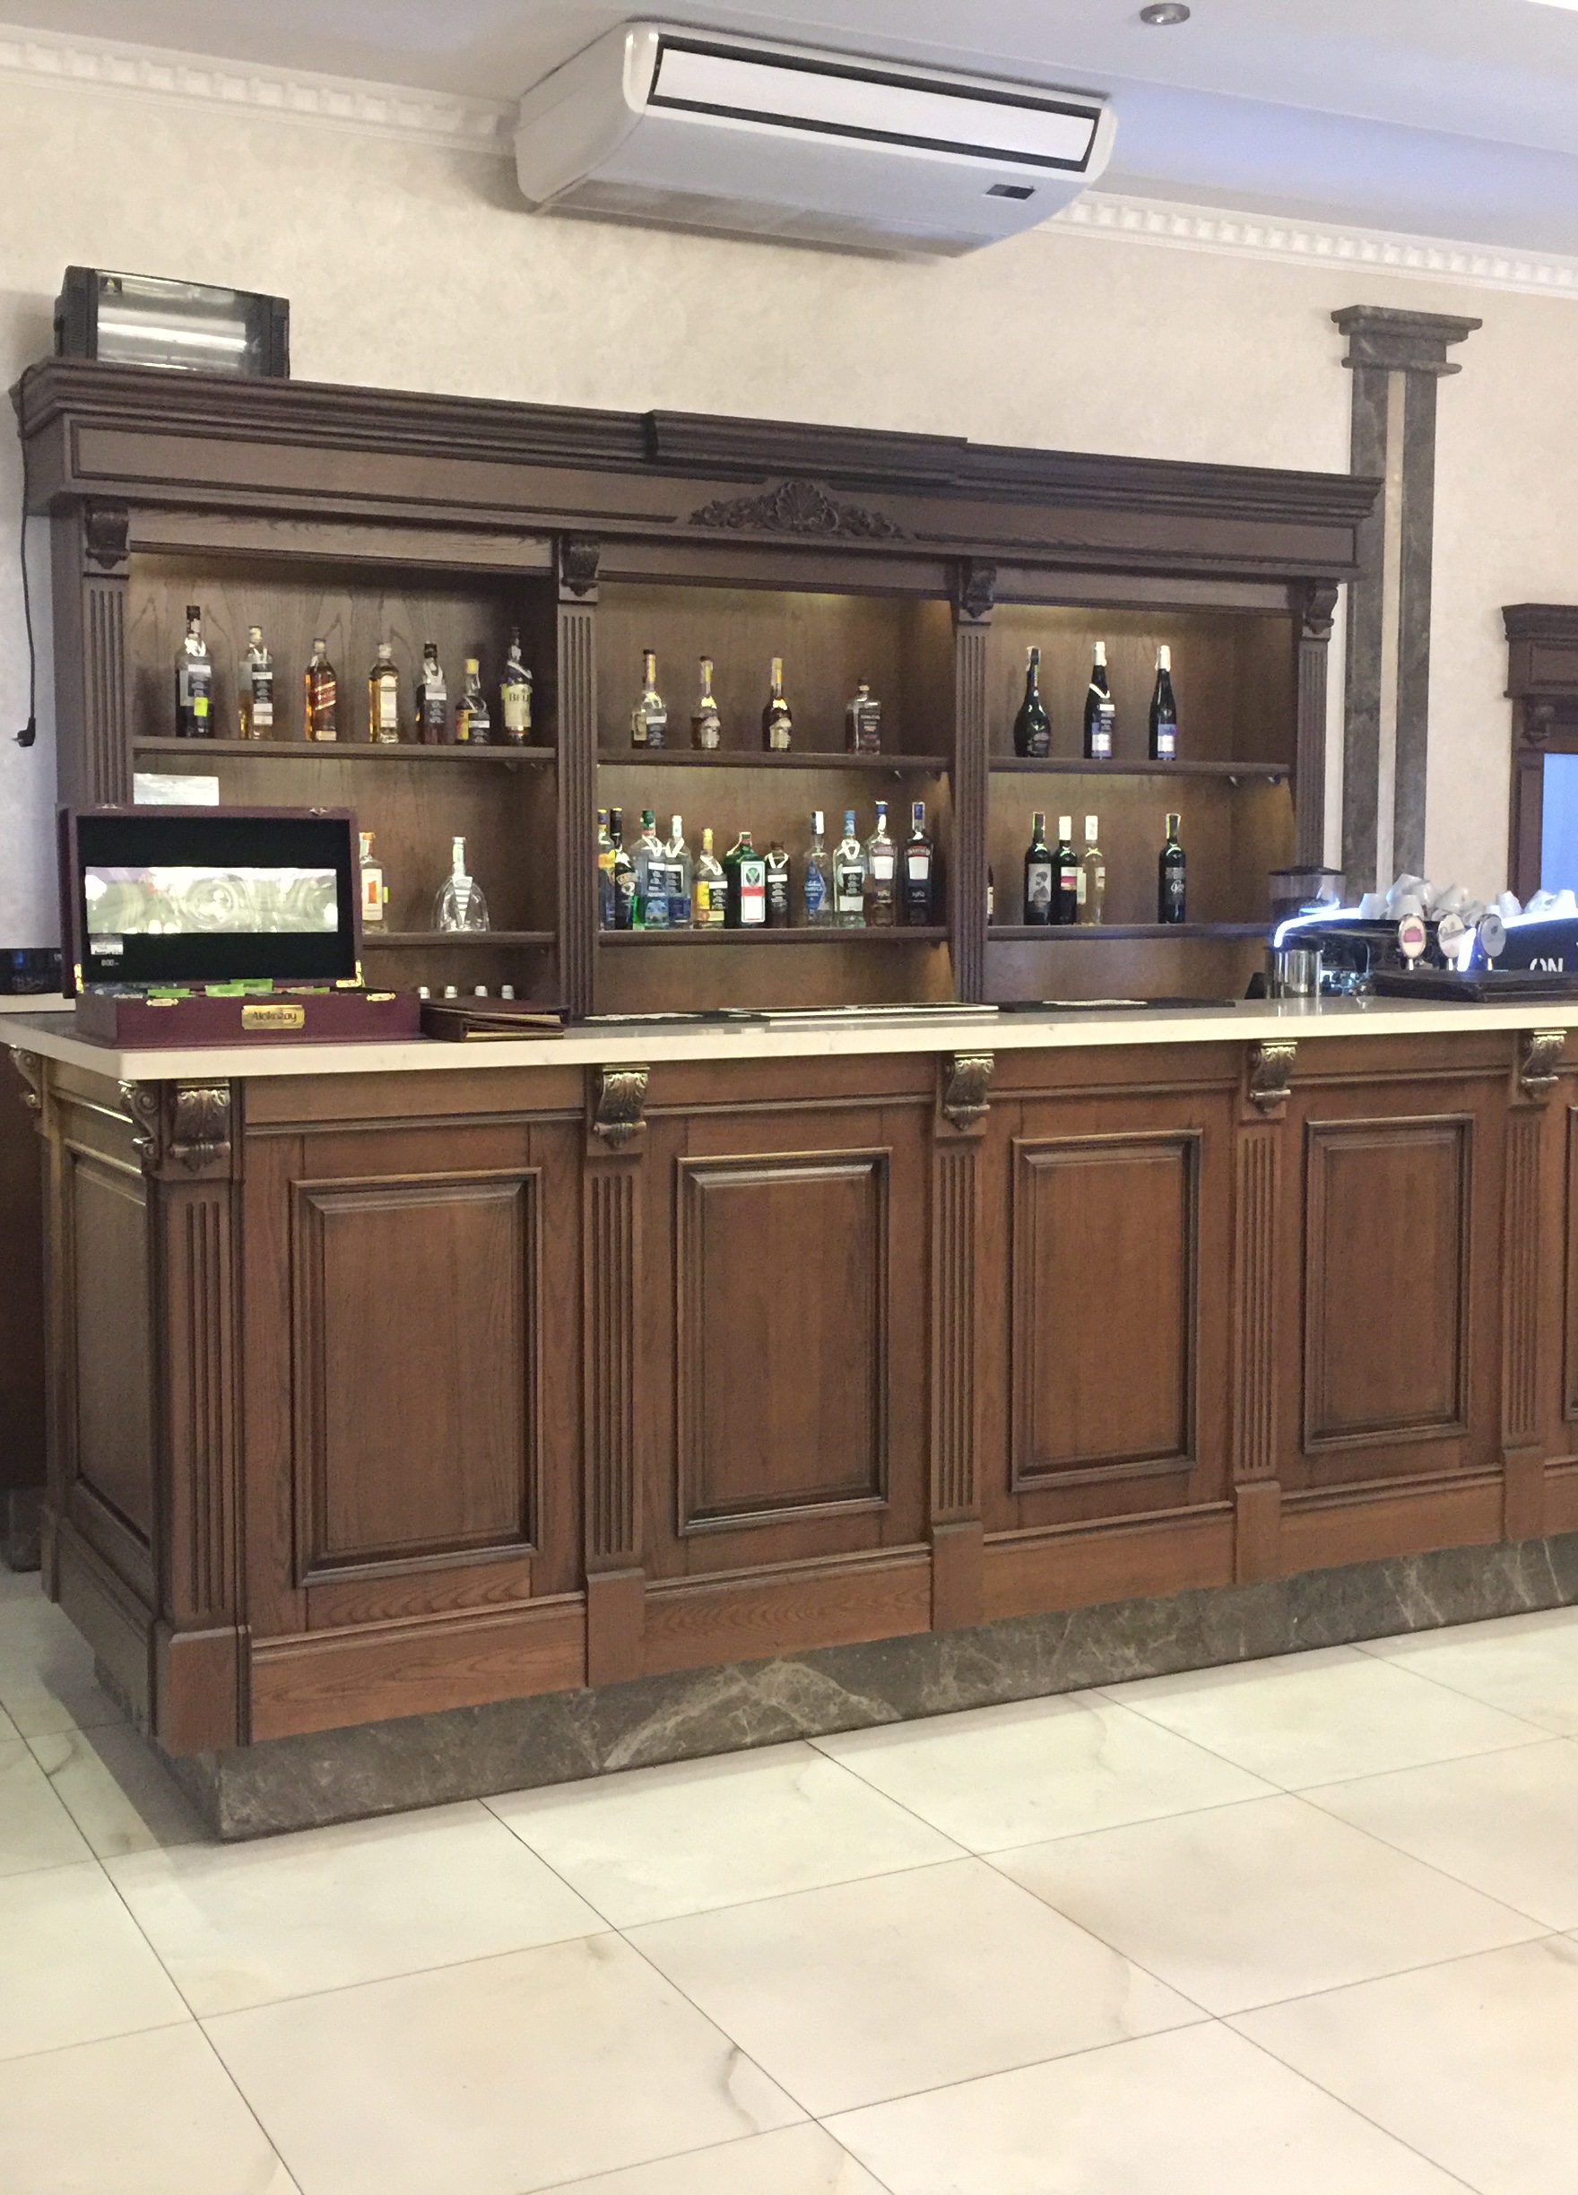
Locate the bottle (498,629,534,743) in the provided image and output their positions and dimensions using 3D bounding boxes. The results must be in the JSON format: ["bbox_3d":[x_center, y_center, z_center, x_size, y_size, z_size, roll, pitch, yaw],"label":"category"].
[{"bbox_3d":[-0.650,-0.980,5.890,0.075,0.283,0.075,-2,5,-27],"label":"bottle"}]

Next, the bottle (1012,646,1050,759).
[{"bbox_3d":[0.653,-1.052,6.549,0.100,0.305,0.100,0,5,0],"label":"bottle"}]

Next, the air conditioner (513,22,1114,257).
[{"bbox_3d":[0.083,-2.261,5.863,1.275,0.245,0.680,-2,5,-27],"label":"air conditioner"}]

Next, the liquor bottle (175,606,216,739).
[{"bbox_3d":[-1.343,-0.955,5.539,0.080,0.303,0.080,-2,5,-27],"label":"liquor bottle"}]

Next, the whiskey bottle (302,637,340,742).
[{"bbox_3d":[-1.086,-0.942,5.694,0.066,0.245,0.064,-3,6,-35],"label":"whiskey bottle"}]

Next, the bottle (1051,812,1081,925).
[{"bbox_3d":[0.750,-0.620,6.647,0.076,0.300,0.076,0,5,0],"label":"bottle"}]

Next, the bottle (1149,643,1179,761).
[{"bbox_3d":[1.023,-1.075,6.703,0.076,0.318,0.076,0,5,0],"label":"bottle"}]

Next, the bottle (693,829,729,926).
[{"bbox_3d":[-0.199,-0.548,6.157,0.082,0.252,0.082,0,5,0],"label":"bottle"}]

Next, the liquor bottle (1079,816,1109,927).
[{"bbox_3d":[0.826,-0.614,6.675,0.078,0.301,0.078,0,5,0],"label":"liquor bottle"}]

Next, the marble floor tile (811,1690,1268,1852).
[{"bbox_3d":[0.423,1.136,4.148,0.600,0.012,0.600,-2,5,-27],"label":"marble floor tile"}]

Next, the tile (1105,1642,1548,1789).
[{"bbox_3d":[0.959,1.125,4.462,0.600,0.010,0.600,-2,5,-27],"label":"tile"}]

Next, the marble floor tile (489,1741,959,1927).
[{"bbox_3d":[-0.110,1.153,3.864,0.600,0.010,0.600,-2,5,-27],"label":"marble floor tile"}]

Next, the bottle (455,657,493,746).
[{"bbox_3d":[-0.746,-0.935,5.809,0.083,0.208,0.076,-1,5,-10],"label":"bottle"}]

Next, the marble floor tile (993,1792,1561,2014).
[{"bbox_3d":[0.701,1.190,3.649,0.600,0.010,0.600,-2,5,-27],"label":"marble floor tile"}]

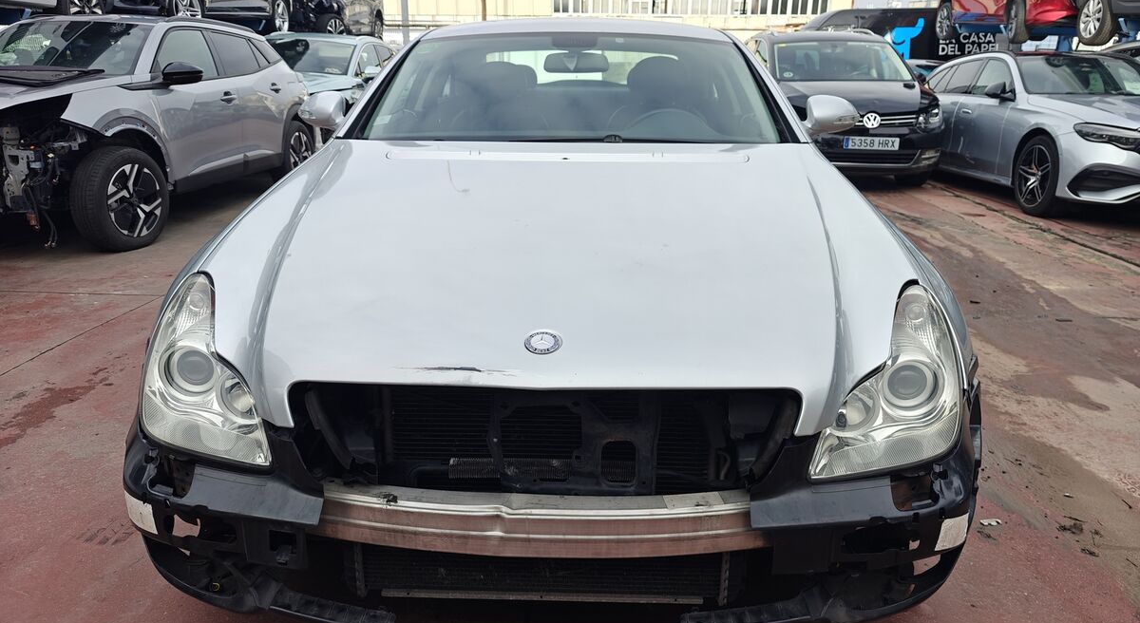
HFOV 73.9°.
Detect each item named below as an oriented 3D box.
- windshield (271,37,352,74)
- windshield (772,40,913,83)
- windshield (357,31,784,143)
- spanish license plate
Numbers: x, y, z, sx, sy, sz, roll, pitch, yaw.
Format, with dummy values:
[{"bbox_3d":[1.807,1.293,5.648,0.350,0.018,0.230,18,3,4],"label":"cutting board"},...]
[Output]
[{"bbox_3d":[-3.530,-3.300,9.863,1.450,0.160,0.800,2,50,5],"label":"windshield"},{"bbox_3d":[3.046,-2.783,8.399,1.460,0.160,0.830,2,51,6],"label":"windshield"},{"bbox_3d":[0.011,-0.809,2.734,1.500,0.130,0.810,1,47,2],"label":"windshield"},{"bbox_3d":[2.930,-1.633,7.350,0.520,0.110,0.025,3,18,7],"label":"spanish license plate"}]

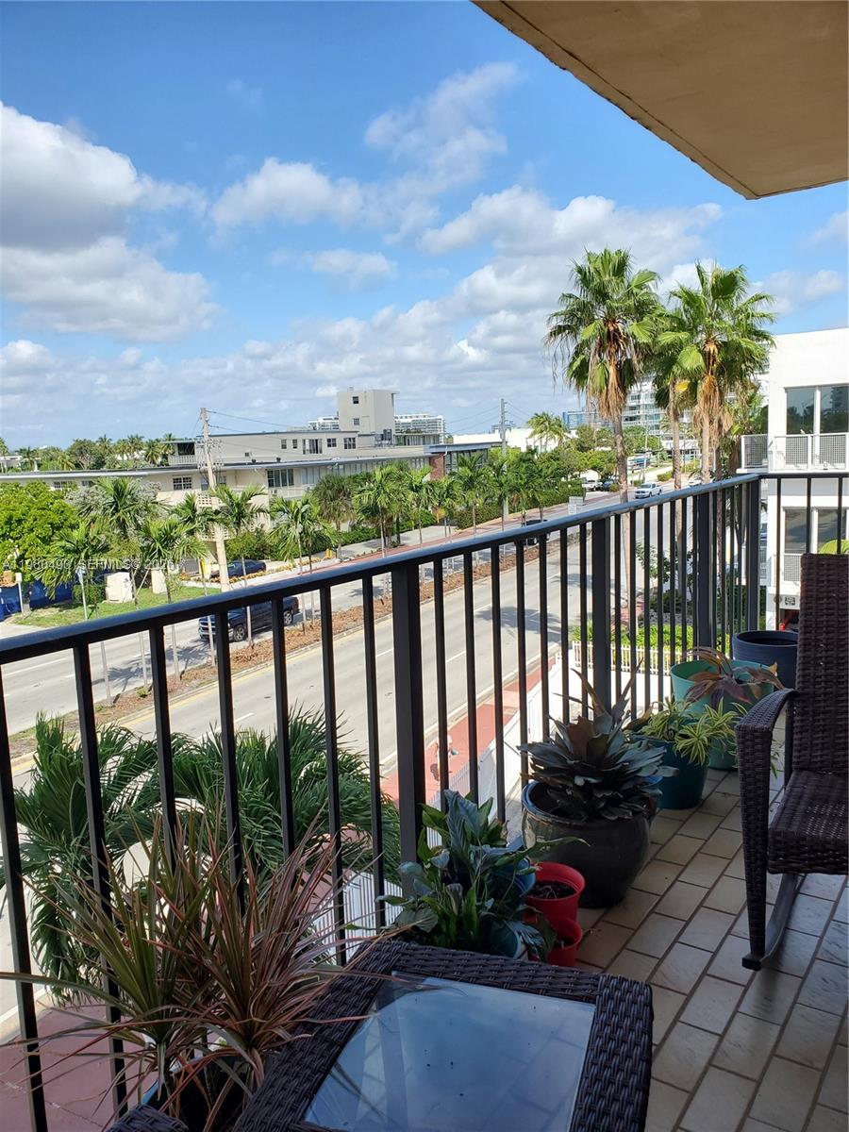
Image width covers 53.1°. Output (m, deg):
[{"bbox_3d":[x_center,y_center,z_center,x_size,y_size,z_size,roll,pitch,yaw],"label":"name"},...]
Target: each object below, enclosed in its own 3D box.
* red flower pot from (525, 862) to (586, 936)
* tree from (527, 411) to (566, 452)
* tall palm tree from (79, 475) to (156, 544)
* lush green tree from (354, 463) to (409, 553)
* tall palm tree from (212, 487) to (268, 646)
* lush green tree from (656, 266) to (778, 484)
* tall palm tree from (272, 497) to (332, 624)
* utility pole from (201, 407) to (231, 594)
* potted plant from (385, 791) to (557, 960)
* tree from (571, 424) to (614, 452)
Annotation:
[{"bbox_3d":[0.328,0.924,2.259,0.200,0.180,0.200,-1,8,8],"label":"red flower pot"},{"bbox_3d":[18.912,-16.902,130.939,5.800,13.501,5.800,-1,8,8],"label":"tree"},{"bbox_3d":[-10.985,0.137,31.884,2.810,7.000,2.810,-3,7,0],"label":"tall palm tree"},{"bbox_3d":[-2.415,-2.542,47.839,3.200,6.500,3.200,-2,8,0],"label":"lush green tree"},{"bbox_3d":[-8.885,0.048,41.383,2.750,8.093,2.750,-4,9,-12],"label":"tall palm tree"},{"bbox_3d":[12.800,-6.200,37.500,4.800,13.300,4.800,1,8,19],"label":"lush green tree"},{"bbox_3d":[-6.521,-0.105,45.034,3.100,7.128,3.100,-3,9,-8],"label":"tall palm tree"},{"bbox_3d":[-12.851,-3.890,52.336,0.550,11.536,0.550,-5,8,0],"label":"utility pole"},{"bbox_3d":[0.108,0.798,2.166,0.440,0.470,0.420,-2,8,2],"label":"potted plant"},{"bbox_3d":[34.077,-22.913,170.160,9.000,11.628,9.000,0,9,11],"label":"tree"}]

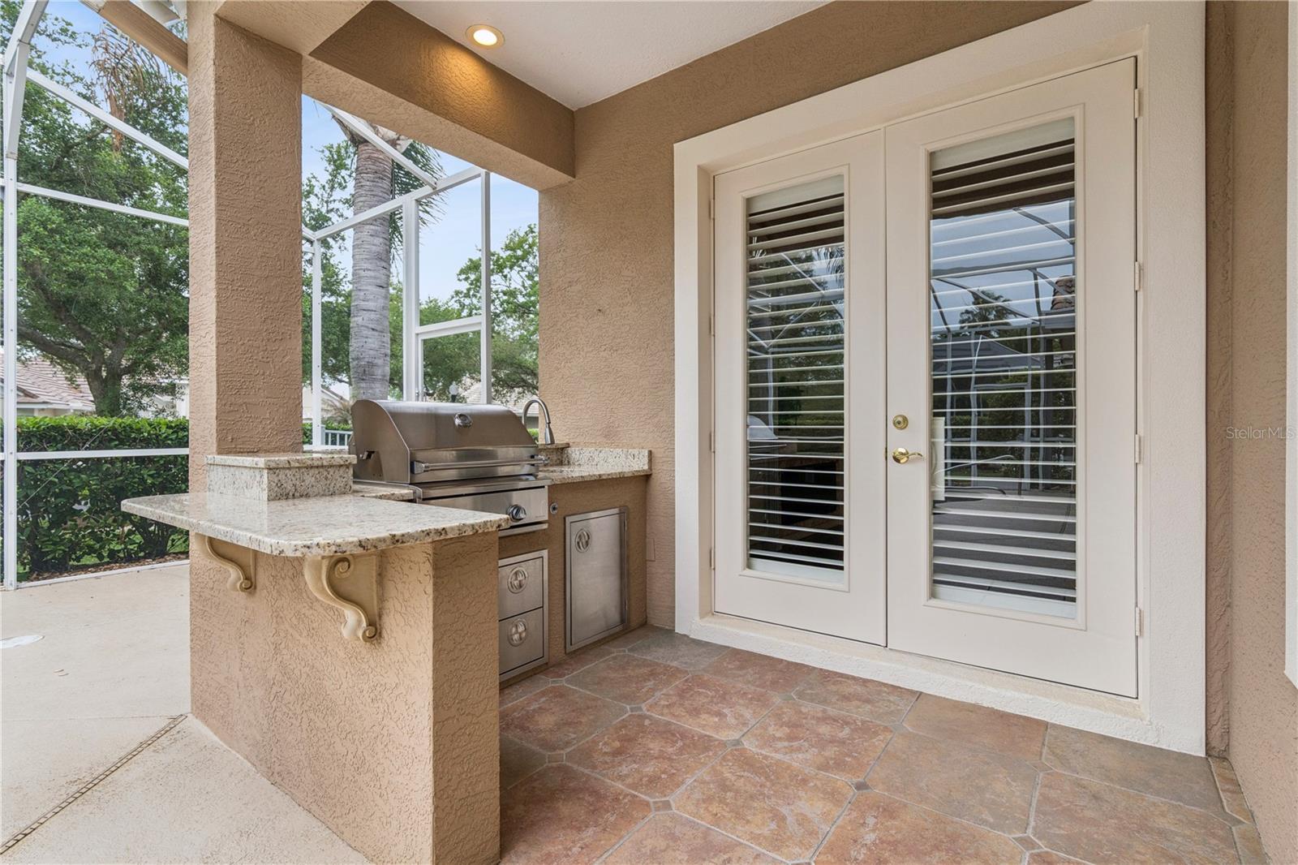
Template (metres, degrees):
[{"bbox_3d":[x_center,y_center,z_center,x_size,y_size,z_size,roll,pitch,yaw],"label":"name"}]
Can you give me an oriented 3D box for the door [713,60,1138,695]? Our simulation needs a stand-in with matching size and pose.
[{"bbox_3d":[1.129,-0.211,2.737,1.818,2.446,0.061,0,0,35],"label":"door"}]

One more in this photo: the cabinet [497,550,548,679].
[{"bbox_3d":[-0.766,0.821,2.693,0.485,0.534,0.384,0,0,35],"label":"cabinet"}]

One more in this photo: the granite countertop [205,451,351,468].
[{"bbox_3d":[-1.339,0.103,2.111,0.482,0.034,0.322,0,0,35],"label":"granite countertop"}]

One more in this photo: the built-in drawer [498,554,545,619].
[{"bbox_3d":[-0.747,0.694,2.680,0.429,0.243,0.313,0,0,35],"label":"built-in drawer"}]

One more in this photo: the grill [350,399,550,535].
[{"bbox_3d":[-0.861,0.163,2.559,0.578,0.599,0.719,0,0,35],"label":"grill"}]

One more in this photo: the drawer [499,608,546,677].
[{"bbox_3d":[-0.747,0.941,2.680,0.429,0.242,0.313,0,0,35],"label":"drawer"}]

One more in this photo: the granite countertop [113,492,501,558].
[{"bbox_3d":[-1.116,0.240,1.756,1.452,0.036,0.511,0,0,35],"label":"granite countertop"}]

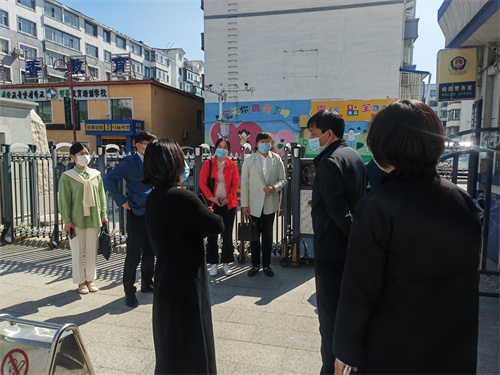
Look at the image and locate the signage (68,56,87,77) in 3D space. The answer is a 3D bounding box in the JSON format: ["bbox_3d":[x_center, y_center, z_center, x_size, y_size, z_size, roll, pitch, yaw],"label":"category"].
[{"bbox_3d":[-12.385,-8.687,28.000,1.380,1.350,0.170,1,6,13],"label":"signage"}]

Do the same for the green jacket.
[{"bbox_3d":[-1.785,0.104,4.150,0.450,0.630,0.260,-6,8,-42],"label":"green jacket"}]

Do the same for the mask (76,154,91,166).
[{"bbox_3d":[-1.742,-0.282,4.070,0.090,0.115,0.135,5,8,38],"label":"mask"}]

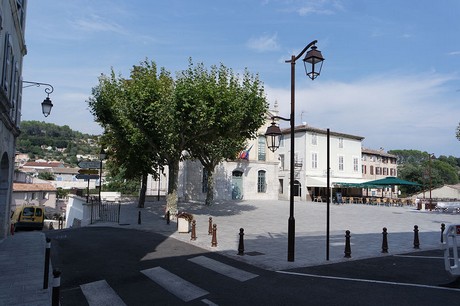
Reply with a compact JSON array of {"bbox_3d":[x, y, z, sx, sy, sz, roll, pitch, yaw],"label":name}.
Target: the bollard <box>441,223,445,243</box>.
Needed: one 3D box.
[{"bbox_3d":[8.100,3.117,11.703,0.180,0.820,0.180,1,-5,0],"label":"bollard"}]

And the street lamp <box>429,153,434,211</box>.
[{"bbox_3d":[18.094,2.633,27.589,0.650,5.200,0.450,1,-5,0],"label":"street lamp"}]

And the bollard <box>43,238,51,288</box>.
[{"bbox_3d":[-3.450,2.098,5.815,0.100,0.950,0.100,1,-5,0],"label":"bollard"}]

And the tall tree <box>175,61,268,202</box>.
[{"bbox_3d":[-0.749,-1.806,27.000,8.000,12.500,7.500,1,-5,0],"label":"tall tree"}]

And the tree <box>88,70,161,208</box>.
[{"bbox_3d":[-8.697,-1.207,25.500,6.500,11.500,6.500,1,-5,0],"label":"tree"}]

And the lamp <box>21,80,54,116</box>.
[{"bbox_3d":[-7.812,-2.223,12.500,1.150,1.400,0.460,4,-6,-30],"label":"lamp"}]

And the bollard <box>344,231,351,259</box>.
[{"bbox_3d":[3.528,2.742,9.212,0.180,0.820,0.180,1,-5,0],"label":"bollard"}]

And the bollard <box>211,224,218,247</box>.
[{"bbox_3d":[-0.552,3.011,11.147,0.180,0.820,0.180,1,-5,0],"label":"bollard"}]

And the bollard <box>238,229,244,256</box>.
[{"bbox_3d":[0.372,2.696,9.273,0.180,0.820,0.180,1,-5,0],"label":"bollard"}]

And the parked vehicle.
[{"bbox_3d":[-16.400,5.000,24.600,4.050,1.820,1.700,-4,-7,45],"label":"parked vehicle"}]

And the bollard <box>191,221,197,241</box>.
[{"bbox_3d":[-1.510,3.236,12.799,0.180,0.820,0.180,1,-5,0],"label":"bollard"}]

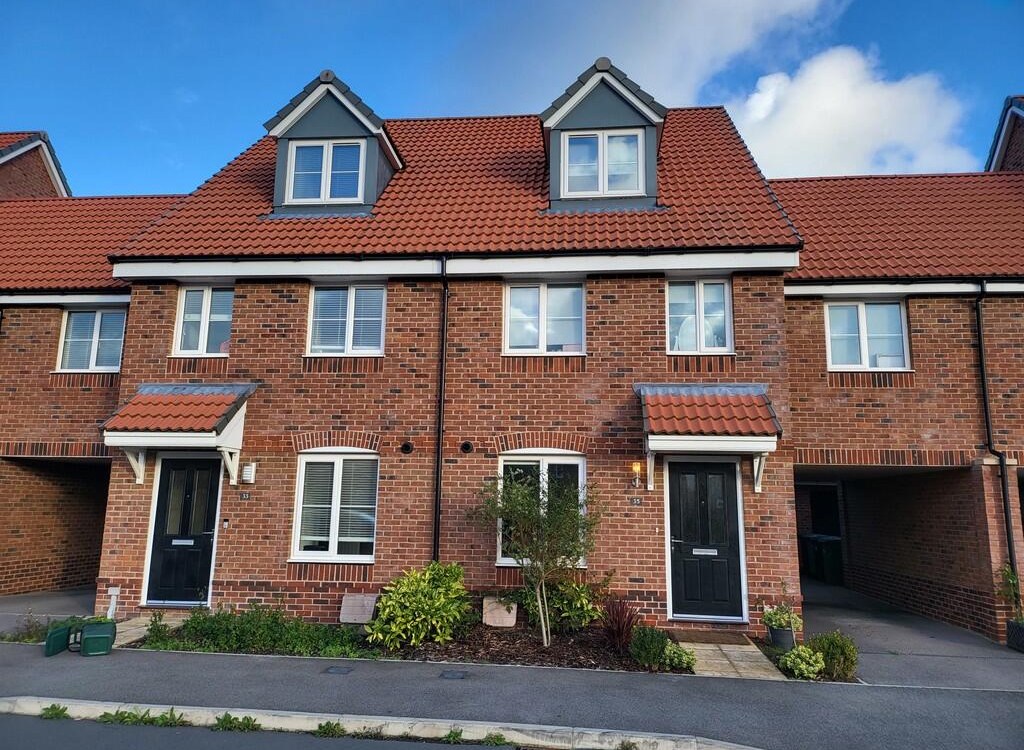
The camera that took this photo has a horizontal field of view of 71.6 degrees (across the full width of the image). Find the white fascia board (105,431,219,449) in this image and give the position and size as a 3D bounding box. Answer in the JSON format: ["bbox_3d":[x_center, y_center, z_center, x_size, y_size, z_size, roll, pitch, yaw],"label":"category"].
[{"bbox_3d":[-4.632,0.849,9.376,1.540,0.200,0.060,0,-10,5],"label":"white fascia board"}]

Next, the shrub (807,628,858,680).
[{"bbox_3d":[3.317,2.854,7.333,0.500,0.432,0.480,0,-10,5],"label":"shrub"}]

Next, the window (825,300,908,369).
[{"bbox_3d":[5.335,-0.576,10.657,1.190,1.080,0.100,0,-10,5],"label":"window"}]

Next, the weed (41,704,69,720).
[{"bbox_3d":[-3.651,2.678,5.668,0.220,0.100,0.160,0,-10,5],"label":"weed"}]

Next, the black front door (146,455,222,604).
[{"bbox_3d":[-4.612,2.189,10.013,0.899,1.999,0.070,0,-10,5],"label":"black front door"}]

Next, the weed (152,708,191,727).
[{"bbox_3d":[-2.675,2.682,5.581,0.290,0.115,0.190,0,-10,5],"label":"weed"}]

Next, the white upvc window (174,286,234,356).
[{"bbox_3d":[-4.517,-0.783,10.418,0.890,1.050,0.120,0,-10,5],"label":"white upvc window"}]

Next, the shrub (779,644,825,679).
[{"bbox_3d":[2.963,2.916,7.271,0.458,0.288,0.440,0,-10,5],"label":"shrub"}]

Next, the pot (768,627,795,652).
[{"bbox_3d":[3.138,3.066,8.269,0.283,0.262,0.285,0,-10,5],"label":"pot"}]

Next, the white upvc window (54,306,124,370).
[{"bbox_3d":[-6.929,-0.572,11.705,1.140,1.050,0.120,0,-10,5],"label":"white upvc window"}]

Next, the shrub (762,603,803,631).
[{"bbox_3d":[3.165,2.837,8.308,0.456,0.314,0.420,0,-10,5],"label":"shrub"}]

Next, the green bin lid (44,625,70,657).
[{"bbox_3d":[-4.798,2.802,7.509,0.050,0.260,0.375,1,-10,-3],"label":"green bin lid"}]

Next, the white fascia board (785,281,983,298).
[{"bbox_3d":[5.373,-1.265,10.411,2.880,0.130,0.060,0,-10,5],"label":"white fascia board"}]

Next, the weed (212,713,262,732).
[{"bbox_3d":[-2.141,2.687,5.533,0.390,0.100,0.220,0,-10,5],"label":"weed"}]

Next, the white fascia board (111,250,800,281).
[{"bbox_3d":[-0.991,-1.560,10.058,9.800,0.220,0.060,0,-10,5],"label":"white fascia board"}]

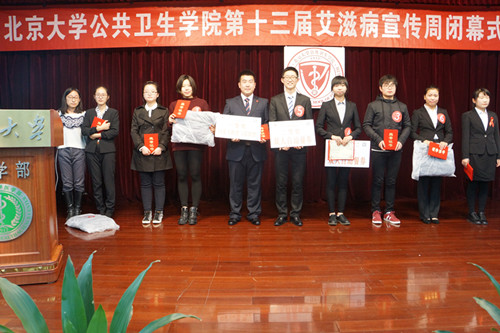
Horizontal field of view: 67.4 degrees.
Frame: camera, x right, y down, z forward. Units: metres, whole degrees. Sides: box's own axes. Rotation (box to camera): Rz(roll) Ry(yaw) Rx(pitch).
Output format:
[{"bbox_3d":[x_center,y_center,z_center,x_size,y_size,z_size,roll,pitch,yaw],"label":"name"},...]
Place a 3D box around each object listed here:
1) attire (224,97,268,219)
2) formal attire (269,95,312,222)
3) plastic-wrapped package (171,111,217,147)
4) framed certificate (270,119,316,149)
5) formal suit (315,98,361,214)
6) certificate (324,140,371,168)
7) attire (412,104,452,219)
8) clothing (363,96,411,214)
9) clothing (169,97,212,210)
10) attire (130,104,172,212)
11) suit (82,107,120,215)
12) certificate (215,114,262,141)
[{"bbox_3d":[-0.037,-0.105,4.270,0.507,1.429,0.350,0,4,0],"label":"attire"},{"bbox_3d":[0.464,-0.124,4.240,0.496,1.425,0.340,0,4,3],"label":"formal attire"},{"bbox_3d":[-0.605,-0.405,4.050,0.480,0.360,0.130,4,-4,-3],"label":"plastic-wrapped package"},{"bbox_3d":[0.460,-0.346,4.000,0.475,0.285,0.020,-4,-2,0],"label":"framed certificate"},{"bbox_3d":[1.006,-0.117,4.260,0.516,1.312,0.320,1,4,8],"label":"formal suit"},{"bbox_3d":[1.053,-0.136,4.050,0.480,0.290,0.020,1,4,0],"label":"certificate"},{"bbox_3d":[2.072,-0.034,4.280,0.455,1.302,0.320,1,4,8],"label":"attire"},{"bbox_3d":[1.557,-0.131,4.260,0.529,1.329,0.330,1,4,8],"label":"clothing"},{"bbox_3d":[-0.694,-0.157,4.280,0.471,1.273,0.340,0,4,-3],"label":"clothing"},{"bbox_3d":[-1.132,-0.101,4.330,0.477,1.242,0.320,-1,4,-7],"label":"attire"},{"bbox_3d":[-1.839,-0.059,4.620,0.434,1.362,0.320,-1,4,-11],"label":"suit"},{"bbox_3d":[-0.120,-0.414,4.030,0.485,0.280,0.020,5,-17,11],"label":"certificate"}]

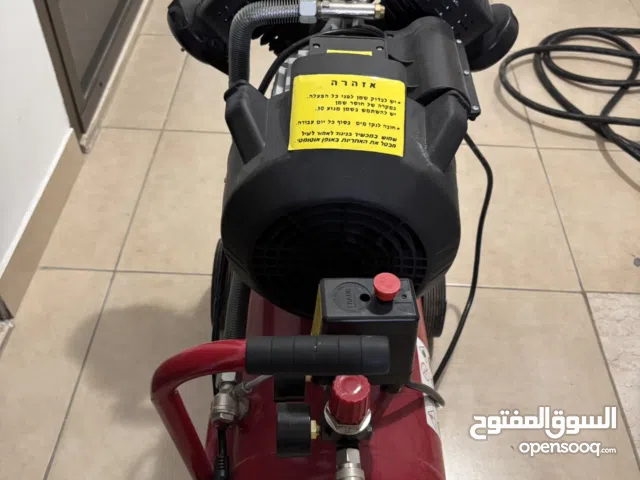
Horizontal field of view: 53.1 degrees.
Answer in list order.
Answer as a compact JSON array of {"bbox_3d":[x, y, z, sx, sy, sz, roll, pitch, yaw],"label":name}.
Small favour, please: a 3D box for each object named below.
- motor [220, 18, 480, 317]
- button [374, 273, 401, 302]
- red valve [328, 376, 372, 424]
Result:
[{"bbox_3d":[0.026,-0.085,0.707,0.251,0.255,0.270,1,46,-1],"label":"motor"},{"bbox_3d":[0.057,0.043,0.554,0.023,0.018,0.023,1,46,-1],"label":"button"},{"bbox_3d":[0.028,0.146,0.594,0.034,0.041,0.034,1,46,-1],"label":"red valve"}]

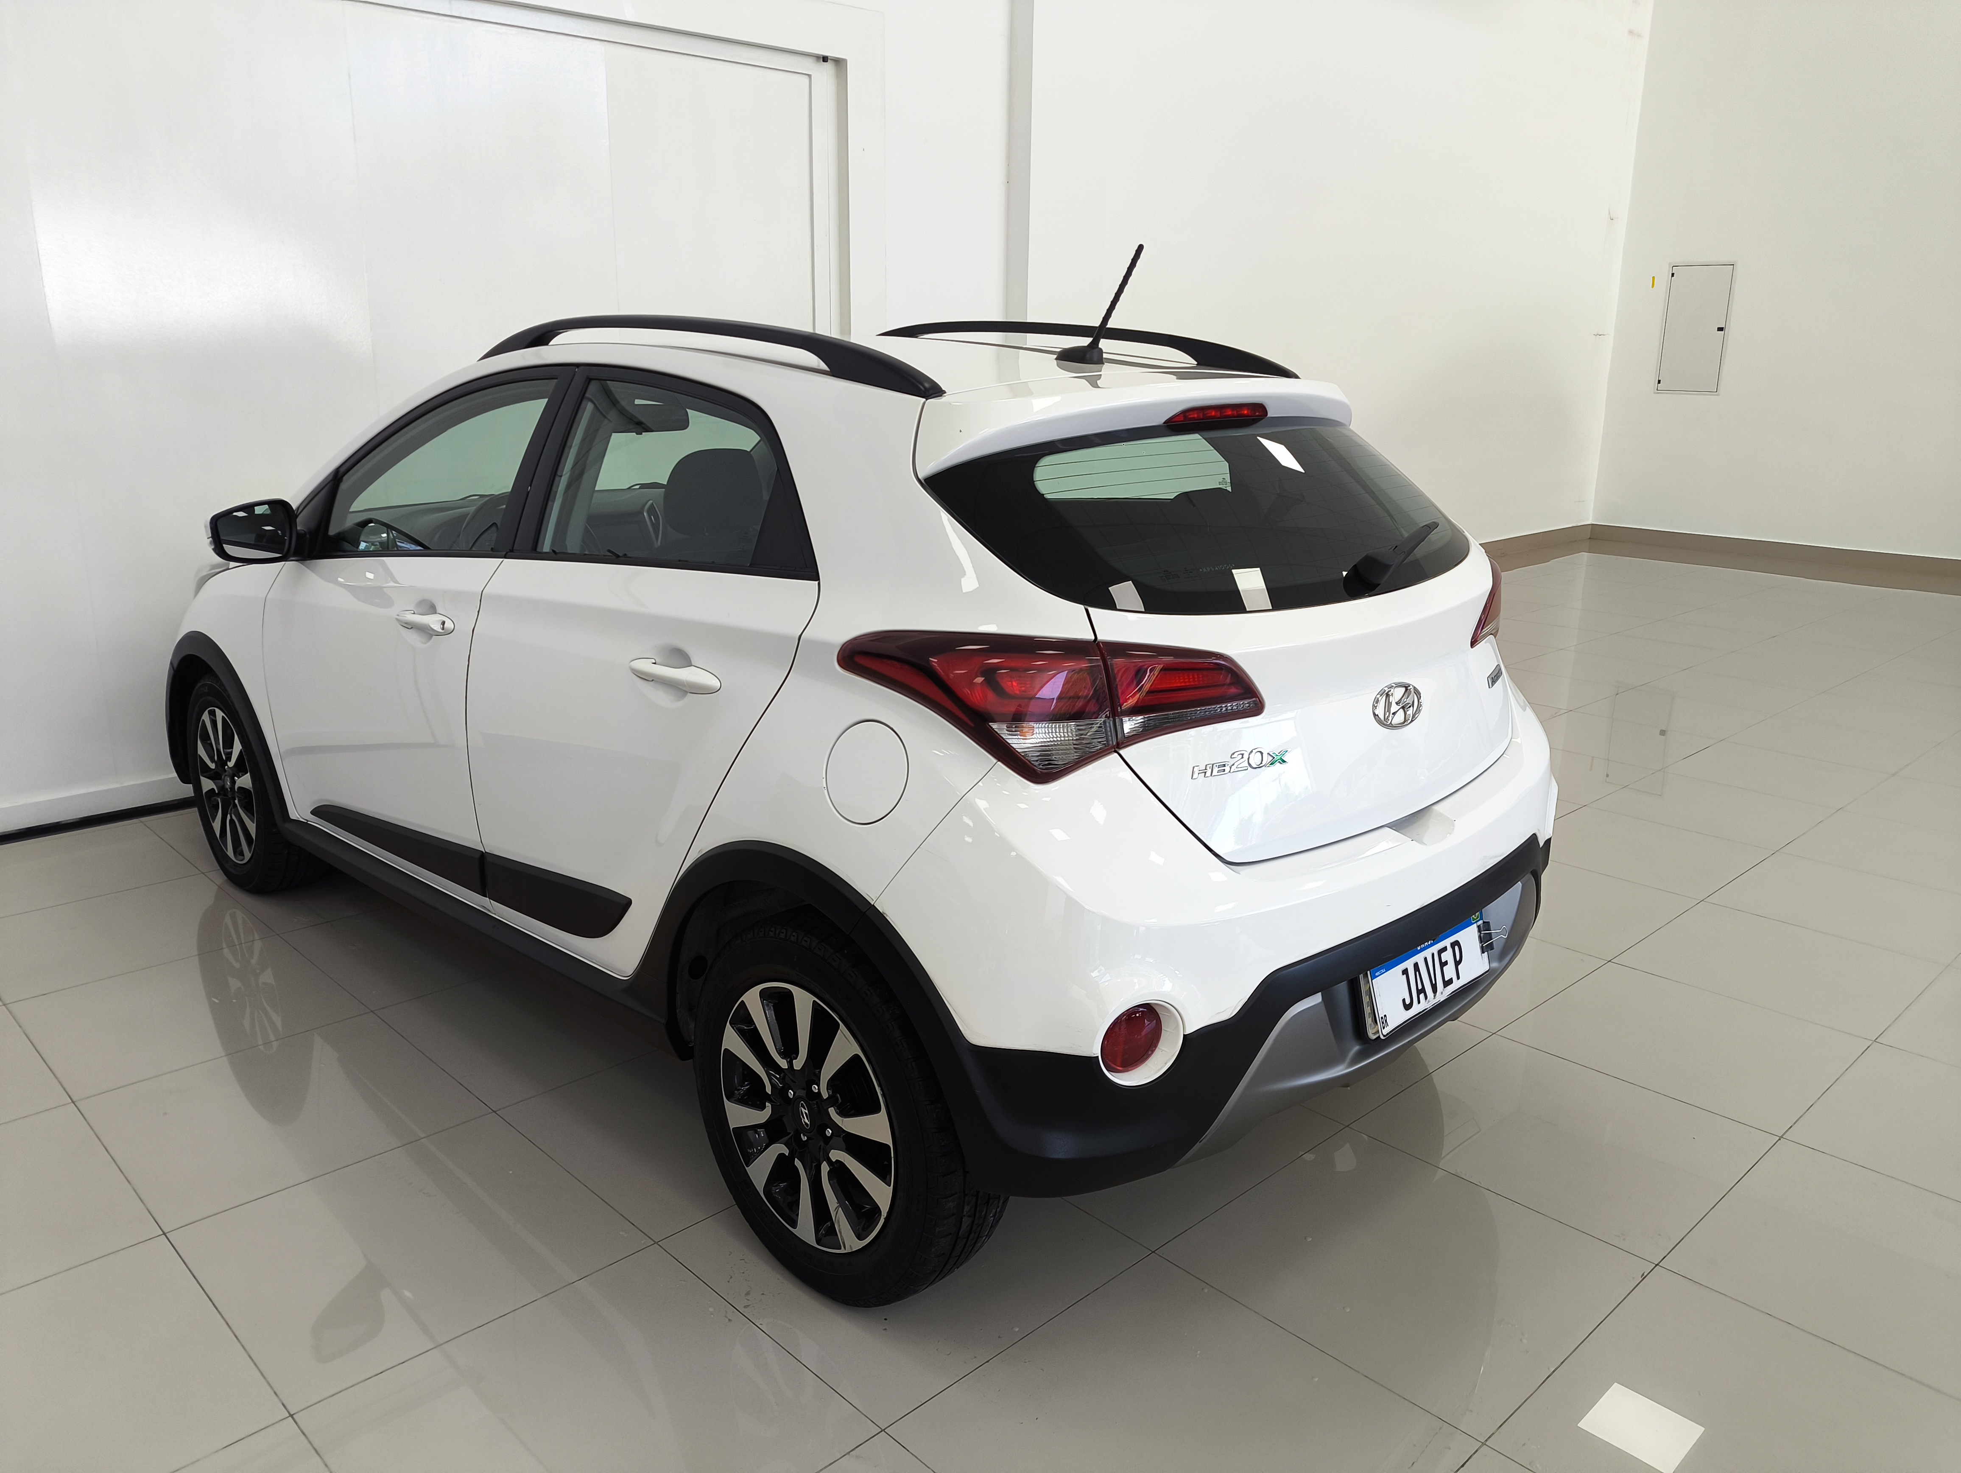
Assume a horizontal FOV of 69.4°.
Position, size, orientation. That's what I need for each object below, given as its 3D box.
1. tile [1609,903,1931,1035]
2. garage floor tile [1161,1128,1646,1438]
[{"bbox_3d":[2.033,0.581,3.608,0.600,0.010,0.600,-13,20,-42],"label":"tile"},{"bbox_3d":[0.718,0.888,2.399,0.600,0.010,0.600,-13,20,-42],"label":"garage floor tile"}]

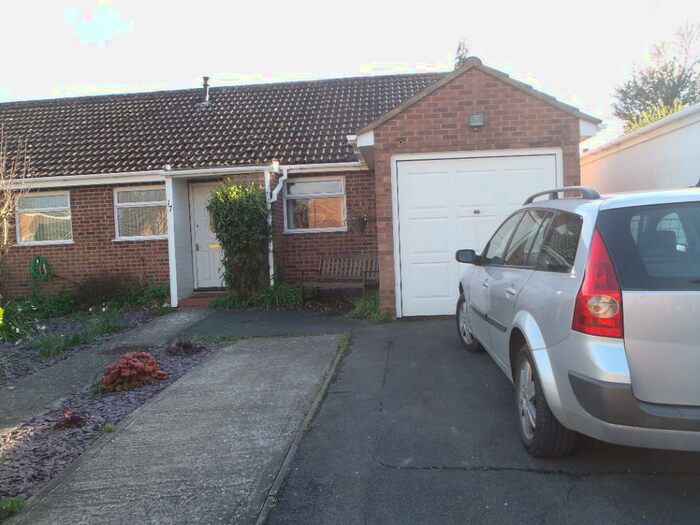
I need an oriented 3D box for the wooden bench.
[{"bbox_3d":[-0.160,0.266,10.050,1.240,0.890,0.600,-1,3,28],"label":"wooden bench"}]

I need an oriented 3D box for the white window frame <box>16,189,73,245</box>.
[{"bbox_3d":[-6.053,-0.874,11.200,1.130,1.060,0.120,-2,3,4],"label":"white window frame"}]

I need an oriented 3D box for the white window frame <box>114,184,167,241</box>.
[{"bbox_3d":[-4.059,-0.960,11.050,1.130,1.060,0.120,-2,3,4],"label":"white window frame"}]

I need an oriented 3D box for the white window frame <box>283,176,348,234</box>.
[{"bbox_3d":[-0.668,-1.106,10.800,1.180,1.060,0.120,-2,3,4],"label":"white window frame"}]

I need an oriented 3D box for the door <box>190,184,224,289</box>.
[{"bbox_3d":[-2.683,-0.521,11.050,0.880,2.050,0.100,-2,3,4],"label":"door"}]

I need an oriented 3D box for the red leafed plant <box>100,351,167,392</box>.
[{"bbox_3d":[-1.923,0.951,5.030,0.560,0.270,0.460,-2,3,3],"label":"red leafed plant"}]

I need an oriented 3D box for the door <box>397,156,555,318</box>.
[{"bbox_3d":[1.699,-0.340,7.500,2.120,2.080,0.090,-2,3,3],"label":"door"}]

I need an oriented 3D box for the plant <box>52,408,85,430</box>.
[{"bbox_3d":[-1.988,1.111,4.020,0.220,0.130,0.200,-2,3,3],"label":"plant"}]

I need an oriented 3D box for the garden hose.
[{"bbox_3d":[-5.984,0.243,11.000,0.450,0.760,0.170,-2,3,4],"label":"garden hose"}]

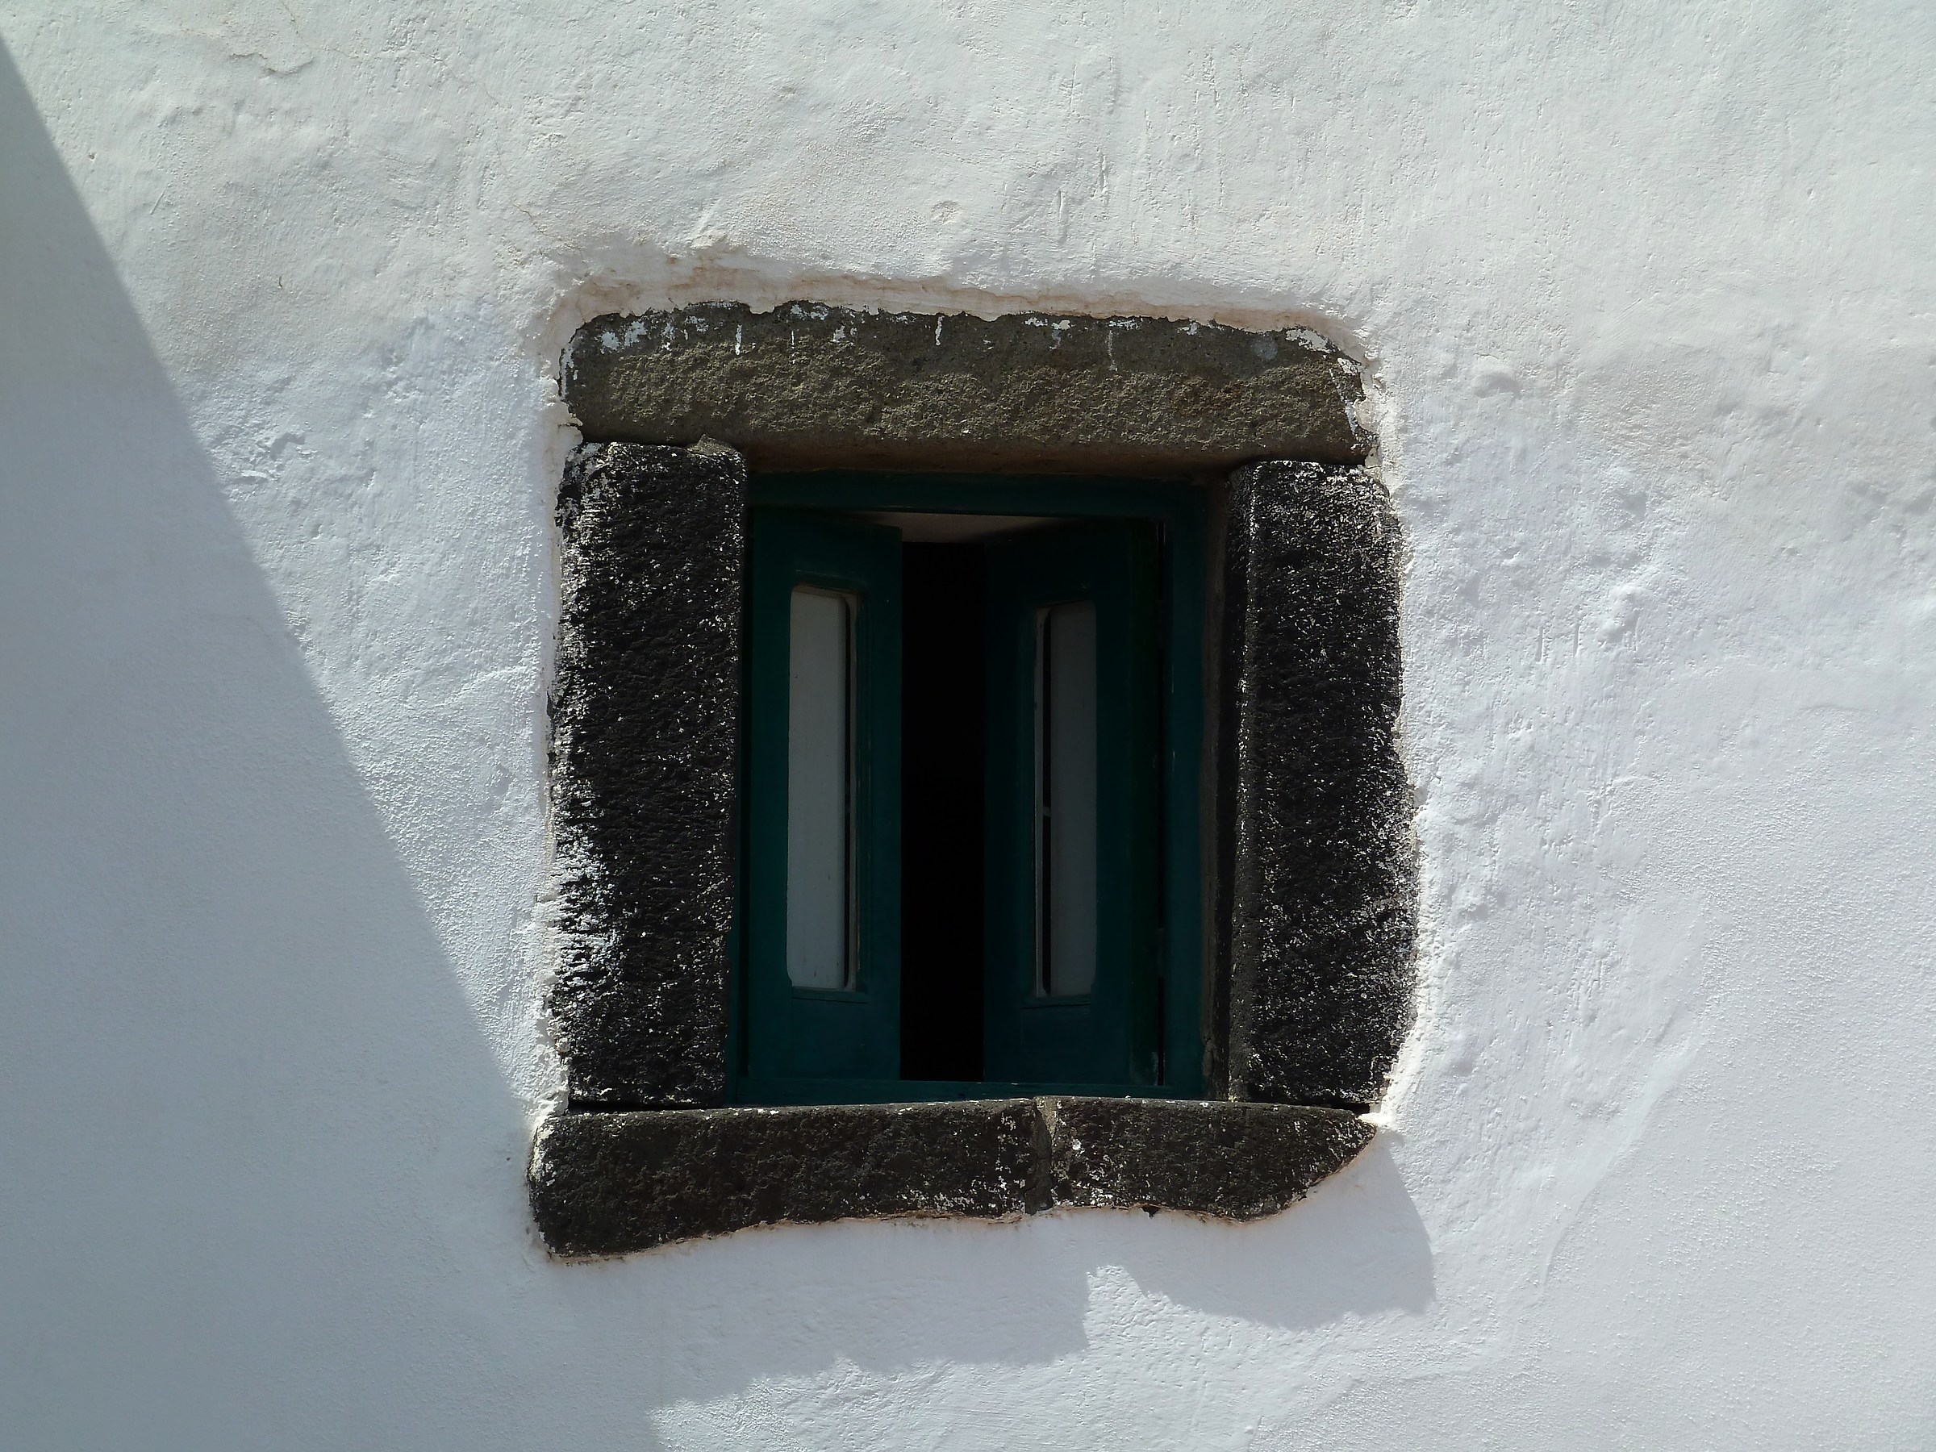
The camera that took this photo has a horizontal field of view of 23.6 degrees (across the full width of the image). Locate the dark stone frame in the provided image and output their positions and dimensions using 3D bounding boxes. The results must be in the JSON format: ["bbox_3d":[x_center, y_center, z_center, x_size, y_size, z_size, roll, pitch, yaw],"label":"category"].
[{"bbox_3d":[-0.003,0.075,5.298,0.992,1.050,0.200,1,-7,-10],"label":"dark stone frame"}]

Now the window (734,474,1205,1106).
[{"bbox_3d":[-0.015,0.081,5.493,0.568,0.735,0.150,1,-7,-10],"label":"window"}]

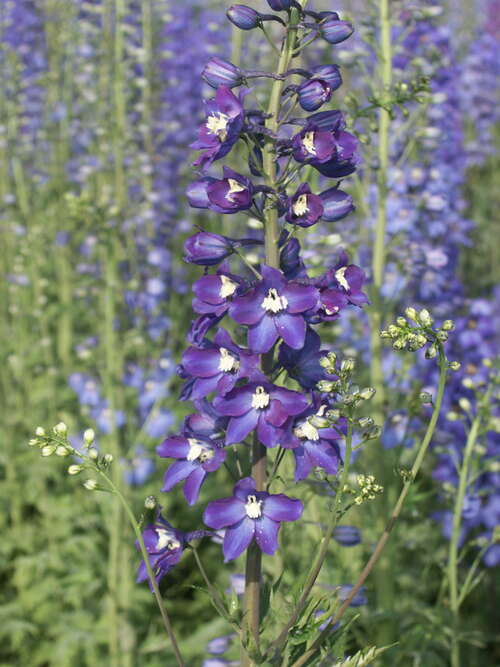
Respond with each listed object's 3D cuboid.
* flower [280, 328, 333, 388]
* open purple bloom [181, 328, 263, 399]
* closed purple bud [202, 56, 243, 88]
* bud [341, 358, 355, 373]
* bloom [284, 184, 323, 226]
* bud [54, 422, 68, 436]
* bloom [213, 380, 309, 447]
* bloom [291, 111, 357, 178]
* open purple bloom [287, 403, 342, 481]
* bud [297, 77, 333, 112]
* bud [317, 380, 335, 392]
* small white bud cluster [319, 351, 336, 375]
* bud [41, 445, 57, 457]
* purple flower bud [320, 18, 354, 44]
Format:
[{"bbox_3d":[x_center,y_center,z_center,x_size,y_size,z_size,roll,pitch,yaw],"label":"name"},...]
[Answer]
[{"bbox_3d":[0.034,0.014,1.105,0.038,0.041,0.023,5,5,33],"label":"flower"},{"bbox_3d":[-0.016,0.017,1.045,0.045,0.039,0.026,4,2,30],"label":"open purple bloom"},{"bbox_3d":[-0.016,-0.151,1.078,0.023,0.015,0.015,13,4,-12],"label":"closed purple bud"},{"bbox_3d":[0.056,0.018,1.062,0.007,0.008,0.007,9,9,0],"label":"bud"},{"bbox_3d":[0.030,-0.071,1.035,0.021,0.025,0.018,-4,3,-27],"label":"bloom"},{"bbox_3d":[-0.104,0.053,1.030,0.007,0.008,0.007,0,7,0],"label":"bud"},{"bbox_3d":[0.006,0.045,1.040,0.053,0.038,0.027,0,-3,2],"label":"bloom"},{"bbox_3d":[0.041,-0.105,1.035,0.033,0.037,0.029,-4,4,-30],"label":"bloom"},{"bbox_3d":[0.036,0.062,1.072,0.040,0.044,0.021,-3,4,-26],"label":"open purple bloom"},{"bbox_3d":[0.037,-0.136,1.070,0.021,0.017,0.017,14,14,34],"label":"bud"},{"bbox_3d":[0.043,0.030,1.062,0.011,0.007,0.007,3,-9,-9],"label":"bud"},{"bbox_3d":[0.044,0.017,1.062,0.010,0.013,0.010,0,7,0],"label":"small white bud cluster"},{"bbox_3d":[-0.111,0.064,1.030,0.009,0.006,0.006,-18,11,-12],"label":"bud"},{"bbox_3d":[0.049,-0.168,1.040,0.019,0.014,0.014,-6,5,15],"label":"purple flower bud"}]

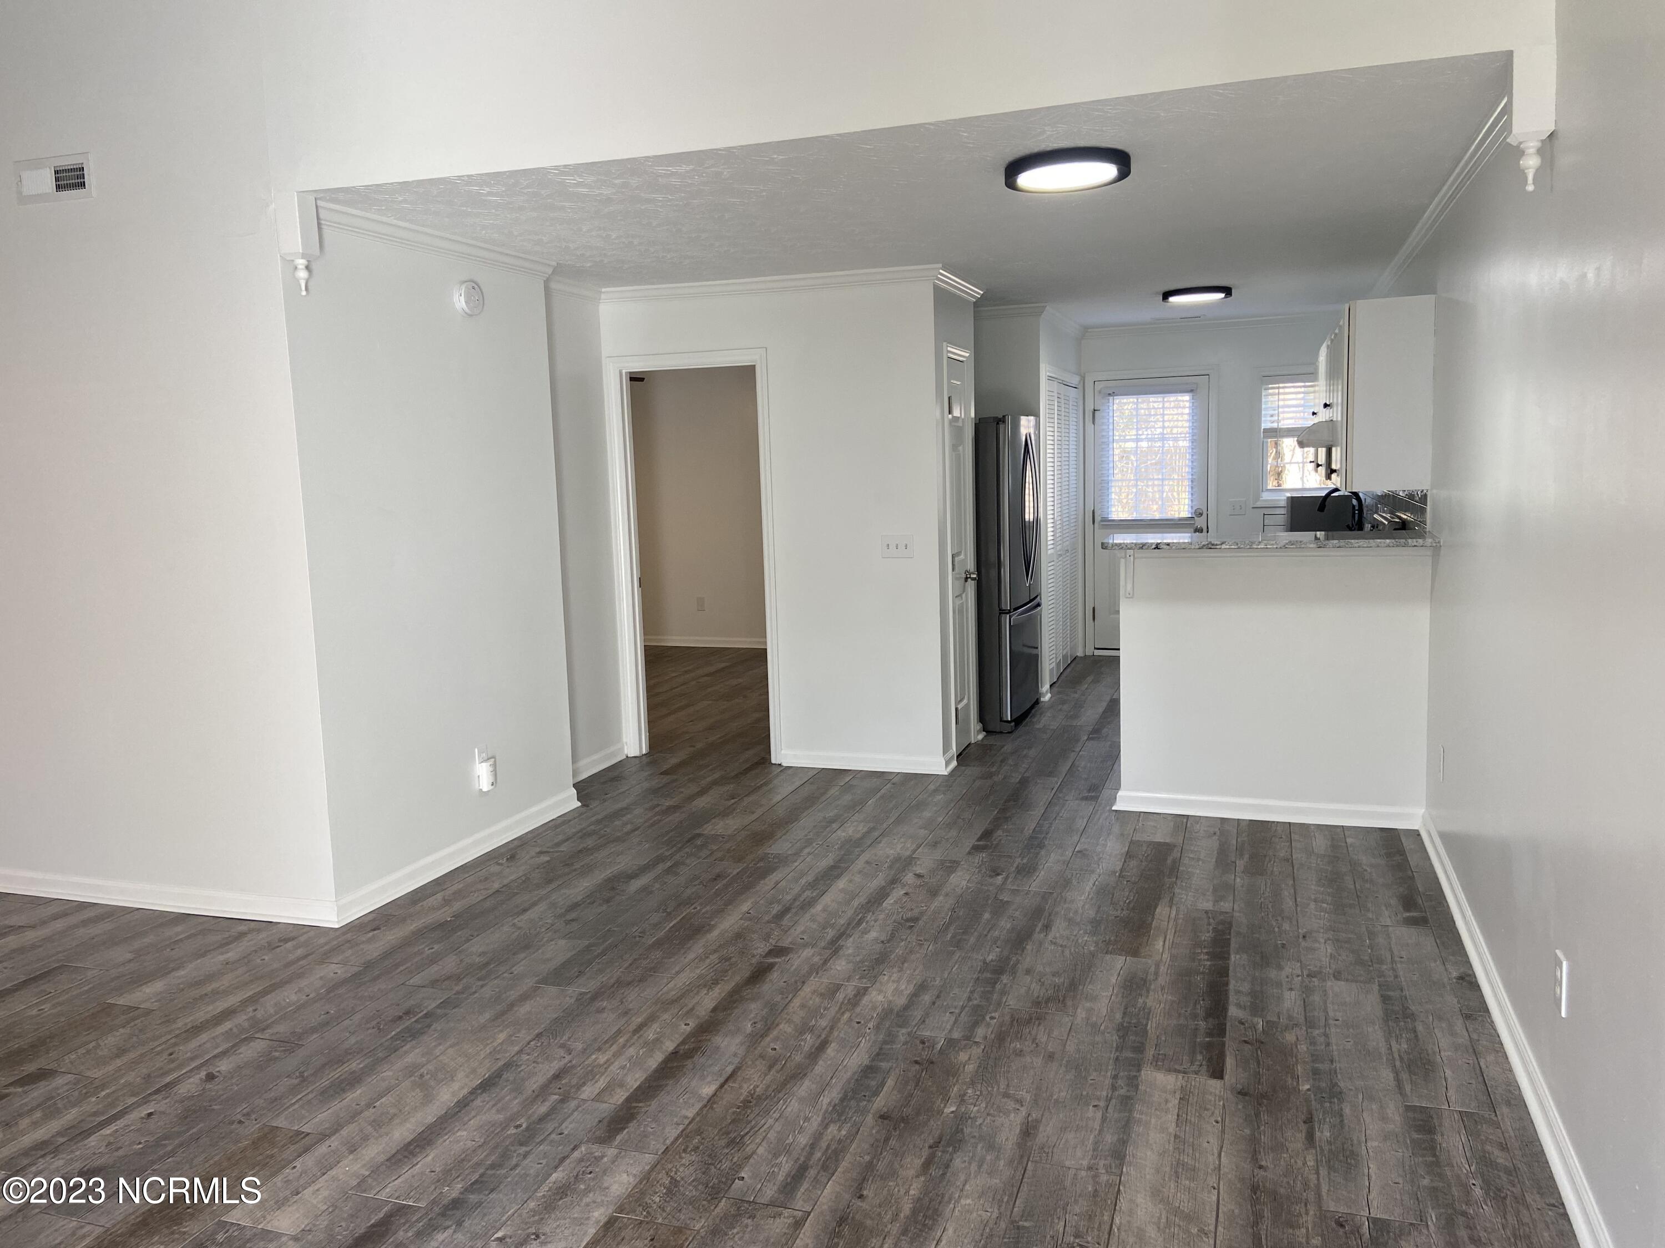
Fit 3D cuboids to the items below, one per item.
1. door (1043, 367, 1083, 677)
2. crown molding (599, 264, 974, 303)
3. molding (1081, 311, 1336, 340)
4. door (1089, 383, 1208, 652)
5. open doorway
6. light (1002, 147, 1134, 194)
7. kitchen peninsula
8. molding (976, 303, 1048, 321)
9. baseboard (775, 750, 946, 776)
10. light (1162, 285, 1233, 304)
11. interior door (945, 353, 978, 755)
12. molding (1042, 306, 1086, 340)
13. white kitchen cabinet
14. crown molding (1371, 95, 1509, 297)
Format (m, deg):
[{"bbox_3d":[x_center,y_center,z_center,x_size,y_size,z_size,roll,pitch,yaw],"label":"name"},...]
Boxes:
[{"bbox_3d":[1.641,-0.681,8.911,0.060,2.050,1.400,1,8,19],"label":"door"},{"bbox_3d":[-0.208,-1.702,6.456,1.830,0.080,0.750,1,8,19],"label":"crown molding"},{"bbox_3d":[2.730,-2.121,8.852,1.880,0.075,0.065,1,8,19],"label":"molding"},{"bbox_3d":[2.337,-0.797,9.241,0.840,2.030,0.060,1,8,19],"label":"door"},{"bbox_3d":[-0.695,-0.334,6.534,0.885,2.110,0.140,1,8,19],"label":"open doorway"},{"bbox_3d":[0.721,-1.389,3.827,0.384,0.052,0.384,1,8,19],"label":"light"},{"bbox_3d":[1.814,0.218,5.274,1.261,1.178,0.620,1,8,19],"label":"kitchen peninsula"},{"bbox_3d":[1.022,-1.903,7.652,0.600,0.070,0.060,1,8,19],"label":"molding"},{"bbox_3d":[0.158,0.689,6.265,0.878,0.085,0.022,1,8,19],"label":"baseboard"},{"bbox_3d":[2.058,-1.855,7.058,0.385,0.052,0.385,1,8,19],"label":"light"},{"bbox_3d":[0.658,-0.344,6.419,0.050,2.020,0.440,1,8,19],"label":"interior door"},{"bbox_3d":[1.594,-2.017,8.541,0.065,0.080,1.920,1,8,19],"label":"molding"},{"bbox_3d":[2.632,-1.081,6.218,0.345,0.760,2.580,1,8,19],"label":"white kitchen cabinet"},{"bbox_3d":[2.625,-1.674,5.685,0.065,0.075,5.221,1,8,19],"label":"crown molding"}]

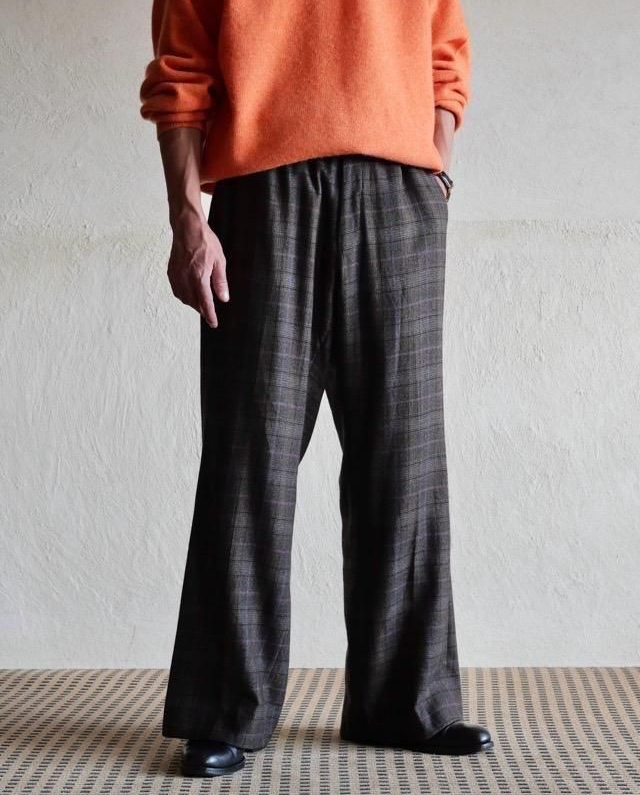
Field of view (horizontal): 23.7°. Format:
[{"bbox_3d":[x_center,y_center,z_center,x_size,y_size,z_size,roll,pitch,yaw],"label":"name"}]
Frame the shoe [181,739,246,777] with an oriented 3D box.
[{"bbox_3d":[-0.182,0.582,2.717,0.108,0.110,0.285,0,2,12],"label":"shoe"}]

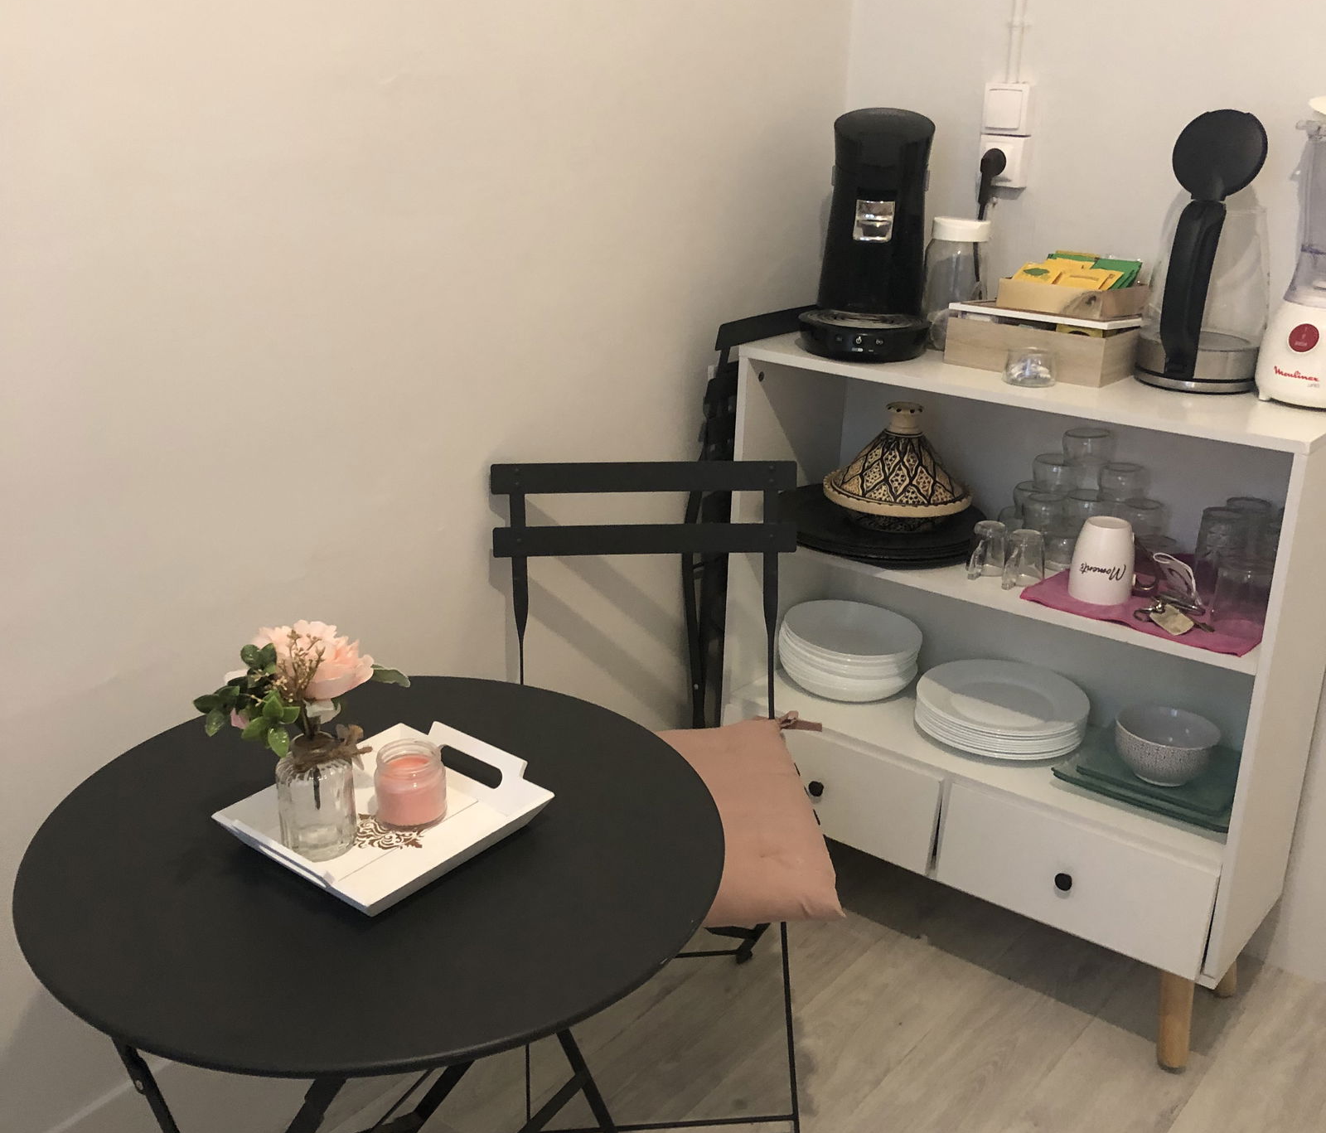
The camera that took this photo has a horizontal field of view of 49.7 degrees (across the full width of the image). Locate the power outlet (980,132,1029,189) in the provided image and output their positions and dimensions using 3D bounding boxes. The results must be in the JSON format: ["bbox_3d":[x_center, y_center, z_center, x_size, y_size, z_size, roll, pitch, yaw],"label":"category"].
[{"bbox_3d":[0.541,-0.642,2.262,0.074,0.076,0.030,16,25,35],"label":"power outlet"}]

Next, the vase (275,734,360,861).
[{"bbox_3d":[-0.298,0.193,1.218,0.069,0.095,0.069,1,20,0],"label":"vase"}]

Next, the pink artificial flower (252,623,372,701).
[{"bbox_3d":[-0.287,0.078,1.172,0.100,0.065,0.091,-4,21,-14],"label":"pink artificial flower"}]

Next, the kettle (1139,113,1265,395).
[{"bbox_3d":[0.760,-0.437,1.980,0.169,0.371,0.201,14,24,32],"label":"kettle"}]

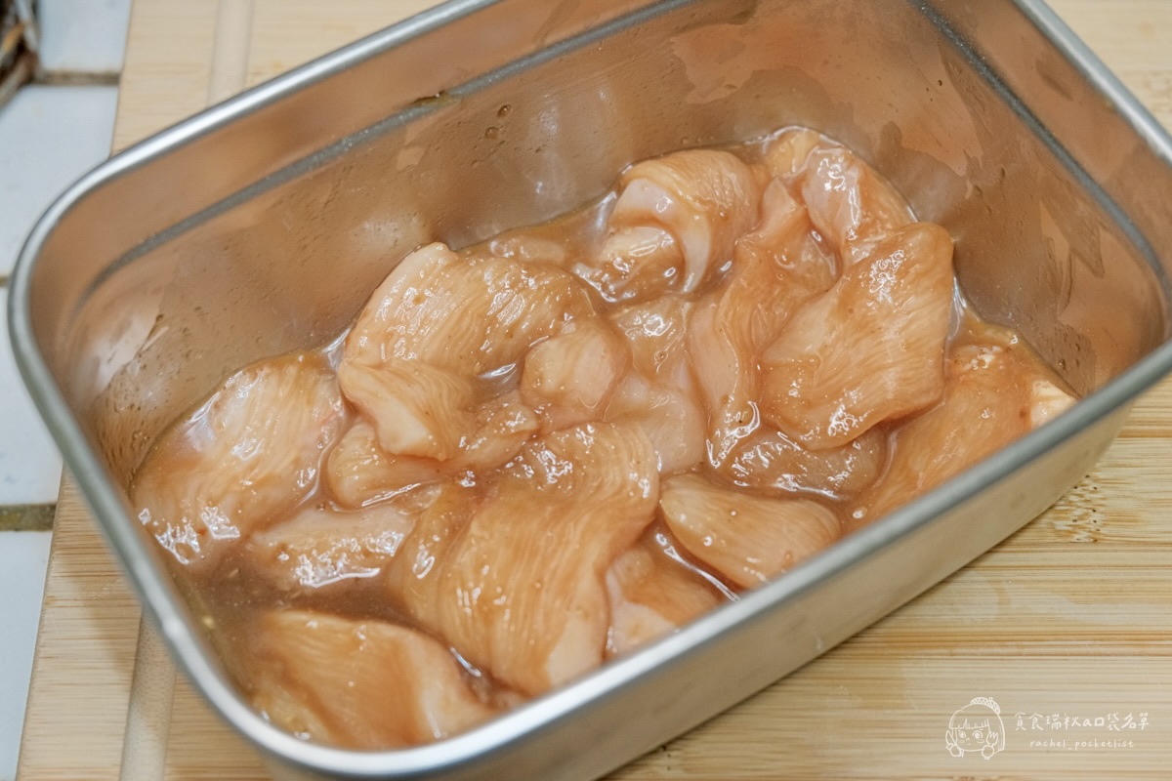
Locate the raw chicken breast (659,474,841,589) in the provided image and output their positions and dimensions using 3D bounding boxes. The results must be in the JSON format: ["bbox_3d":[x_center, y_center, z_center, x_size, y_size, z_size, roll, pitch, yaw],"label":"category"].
[{"bbox_3d":[0.032,0.032,0.390,0.038,0.017,0.024,22,60,10],"label":"raw chicken breast"}]

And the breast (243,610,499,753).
[{"bbox_3d":[-0.043,0.062,0.371,0.052,0.017,0.028,16,60,7],"label":"breast"}]

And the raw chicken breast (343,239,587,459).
[{"bbox_3d":[-0.030,-0.008,0.407,0.038,0.021,0.056,39,65,19],"label":"raw chicken breast"}]

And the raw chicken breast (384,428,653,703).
[{"bbox_3d":[-0.013,0.034,0.385,0.047,0.019,0.062,16,60,7],"label":"raw chicken breast"}]

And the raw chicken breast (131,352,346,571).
[{"bbox_3d":[-0.070,0.015,0.397,0.033,0.017,0.058,33,63,16],"label":"raw chicken breast"}]

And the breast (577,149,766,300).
[{"bbox_3d":[0.018,-0.034,0.426,0.033,0.021,0.047,33,63,16],"label":"breast"}]

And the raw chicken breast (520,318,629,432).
[{"bbox_3d":[-0.003,0.000,0.404,0.024,0.016,0.025,-20,62,-14],"label":"raw chicken breast"}]

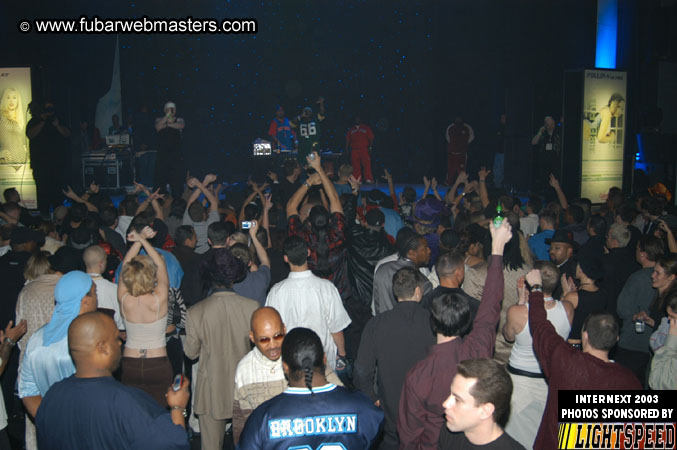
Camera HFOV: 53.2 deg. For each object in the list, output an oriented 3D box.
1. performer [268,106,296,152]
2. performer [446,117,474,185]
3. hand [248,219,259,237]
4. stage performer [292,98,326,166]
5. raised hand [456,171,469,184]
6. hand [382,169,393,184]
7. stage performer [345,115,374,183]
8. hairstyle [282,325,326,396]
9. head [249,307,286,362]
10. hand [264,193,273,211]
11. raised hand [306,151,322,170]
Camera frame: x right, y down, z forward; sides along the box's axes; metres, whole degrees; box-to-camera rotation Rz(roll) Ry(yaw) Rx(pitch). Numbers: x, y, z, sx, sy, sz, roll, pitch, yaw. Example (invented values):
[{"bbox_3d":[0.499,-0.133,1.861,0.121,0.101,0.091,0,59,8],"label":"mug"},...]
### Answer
[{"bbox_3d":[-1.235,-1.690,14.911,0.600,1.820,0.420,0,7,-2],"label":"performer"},{"bbox_3d":[3.052,-1.818,17.200,0.680,1.580,0.380,0,7,-2],"label":"performer"},{"bbox_3d":[-0.679,0.020,5.400,0.080,0.140,0.090,0,7,0],"label":"hand"},{"bbox_3d":[-0.646,-1.678,14.100,0.700,1.980,0.450,1,6,9],"label":"stage performer"},{"bbox_3d":[1.577,-0.604,8.600,0.130,0.170,0.090,0,7,0],"label":"raised hand"},{"bbox_3d":[0.601,-0.595,8.300,0.110,0.180,0.080,0,7,0],"label":"hand"},{"bbox_3d":[0.515,-1.878,16.600,0.680,1.700,0.380,0,6,0],"label":"stage performer"},{"bbox_3d":[-0.140,0.530,2.705,0.165,0.250,0.200,-1,7,-8],"label":"hairstyle"},{"bbox_3d":[-0.320,0.494,3.050,0.170,0.235,0.205,-10,13,-17],"label":"head"},{"bbox_3d":[-0.787,-0.264,7.600,0.090,0.190,0.060,0,6,0],"label":"hand"},{"bbox_3d":[-0.195,-0.525,5.500,0.110,0.155,0.090,-1,6,-6],"label":"raised hand"}]

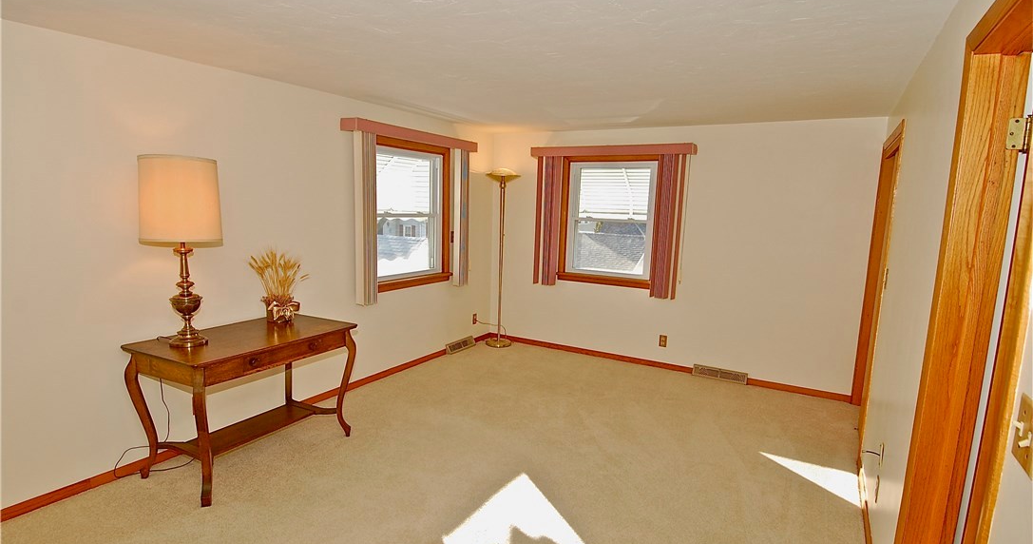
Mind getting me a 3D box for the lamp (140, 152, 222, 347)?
[{"bbox_3d":[-1.775,-0.099,2.755,0.378,1.003,0.378,7,9,31],"label":"lamp"}]

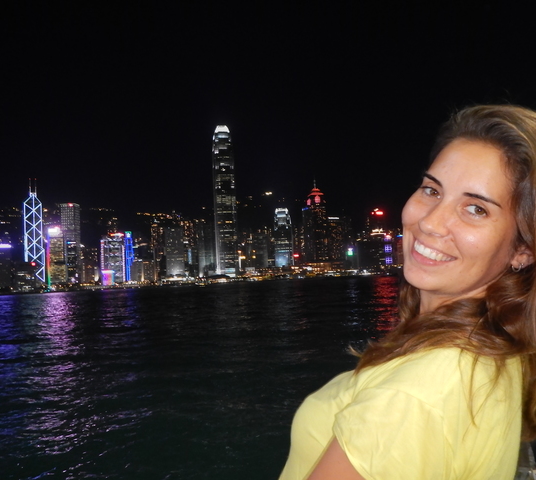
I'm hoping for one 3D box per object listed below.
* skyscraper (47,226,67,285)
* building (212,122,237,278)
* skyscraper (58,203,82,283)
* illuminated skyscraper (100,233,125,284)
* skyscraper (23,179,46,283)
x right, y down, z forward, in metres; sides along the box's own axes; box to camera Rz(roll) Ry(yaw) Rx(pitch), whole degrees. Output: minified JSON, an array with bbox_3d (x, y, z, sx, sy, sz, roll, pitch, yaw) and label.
[{"bbox_3d":[-603.800,54.000,1483.500,44.000,185.000,36.000,0,-5,-30],"label":"skyscraper"},{"bbox_3d":[-113.000,-92.100,1387.400,56.000,412.000,56.000,-2,-4,-9],"label":"building"},{"bbox_3d":[-643.700,19.000,1692.300,48.000,283.000,48.000,-3,-4,0],"label":"skyscraper"},{"bbox_3d":[-512.000,70.400,1716.000,68.000,179.000,55.000,-1,-5,-27],"label":"illuminated skyscraper"},{"bbox_3d":[-753.600,-16.200,1672.100,53.000,367.000,53.000,0,-5,-32],"label":"skyscraper"}]

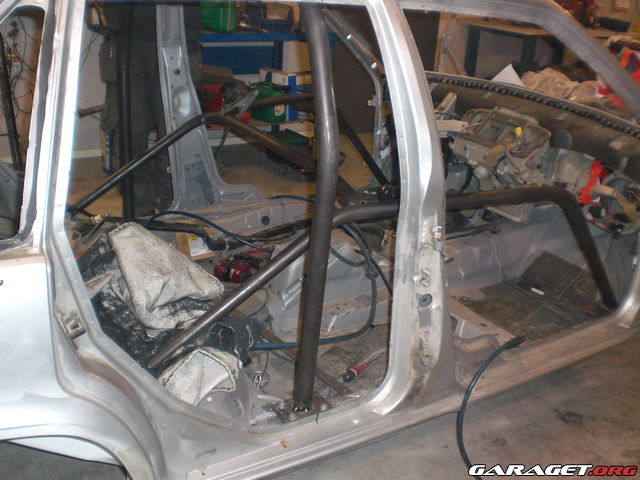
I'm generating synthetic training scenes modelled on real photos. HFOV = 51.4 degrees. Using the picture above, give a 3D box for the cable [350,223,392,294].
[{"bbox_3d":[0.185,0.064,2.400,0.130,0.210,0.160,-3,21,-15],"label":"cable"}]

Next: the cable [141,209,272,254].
[{"bbox_3d":[-0.425,-0.033,2.552,0.540,0.130,0.110,10,21,20],"label":"cable"}]

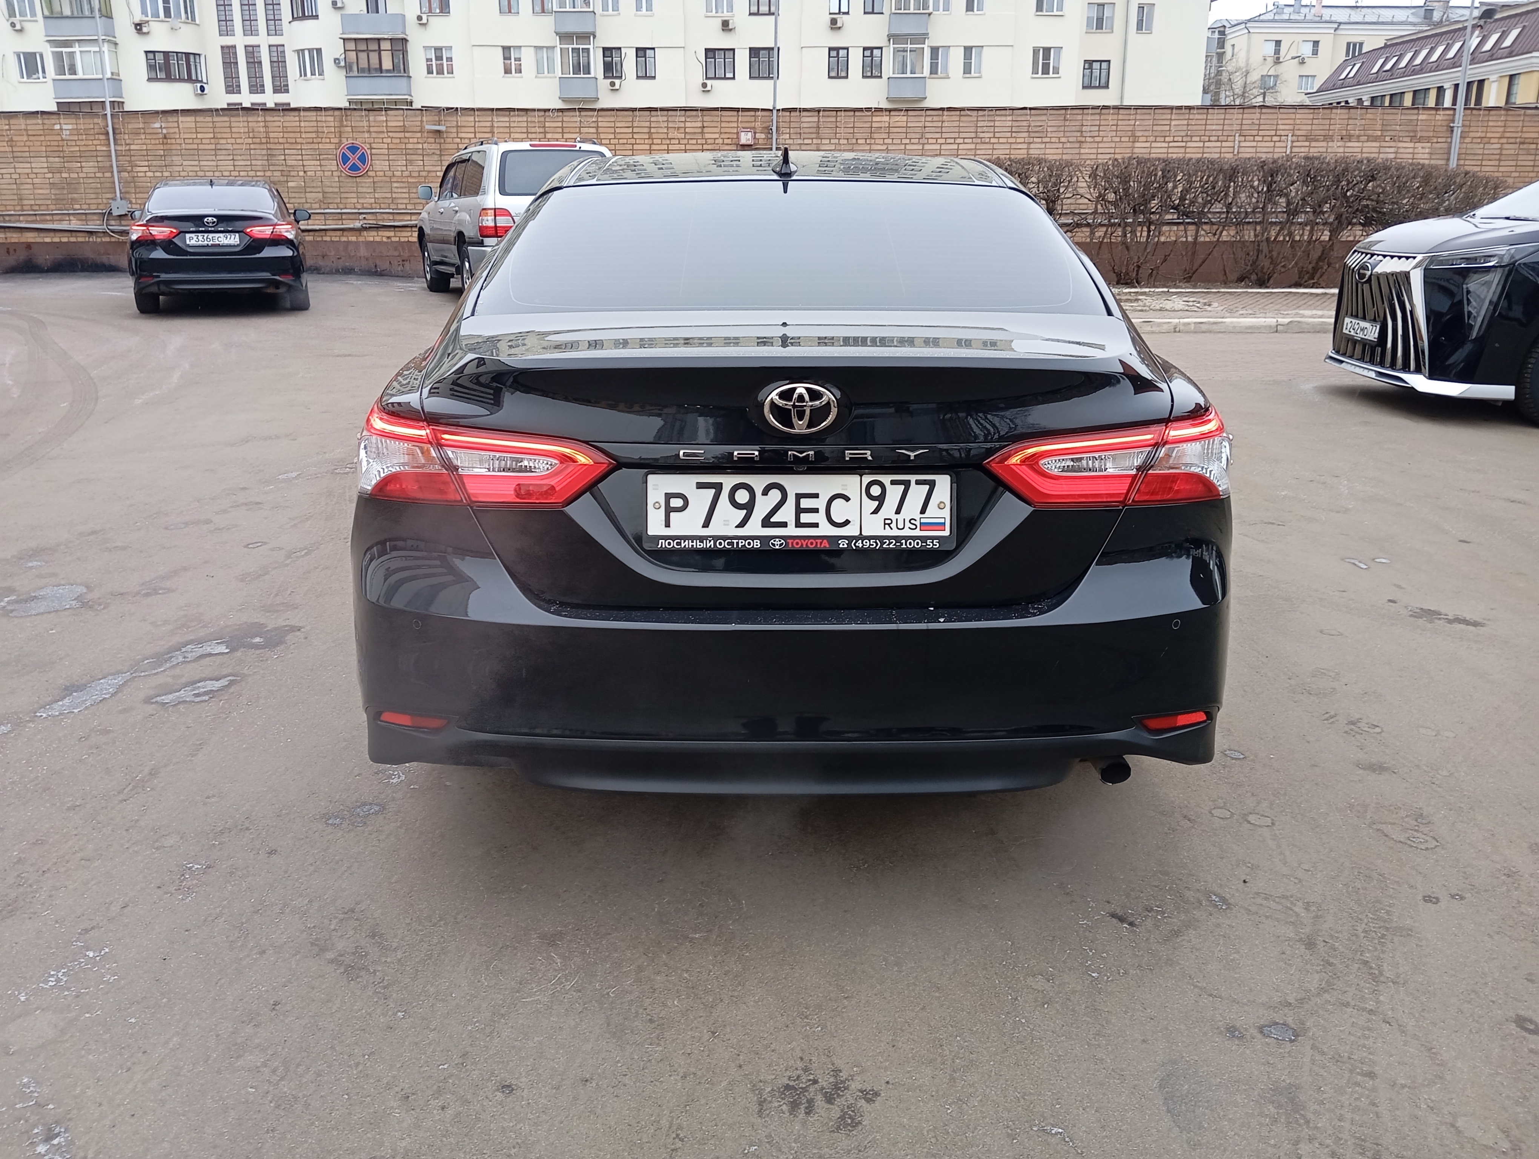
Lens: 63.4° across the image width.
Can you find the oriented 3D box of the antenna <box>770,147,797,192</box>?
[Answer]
[{"bbox_3d":[0.039,-1.089,3.274,0.070,0.075,0.165,0,17,-1],"label":"antenna"}]

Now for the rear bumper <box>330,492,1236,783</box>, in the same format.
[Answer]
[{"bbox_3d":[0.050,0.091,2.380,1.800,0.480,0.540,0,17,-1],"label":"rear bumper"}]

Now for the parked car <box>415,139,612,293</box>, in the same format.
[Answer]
[{"bbox_3d":[-3.281,-4.558,16.049,1.970,1.860,4.870,-8,19,-23],"label":"parked car"}]

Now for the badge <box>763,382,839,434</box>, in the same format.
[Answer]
[{"bbox_3d":[0.052,-0.283,2.059,0.127,0.087,0.018,0,17,-1],"label":"badge"}]

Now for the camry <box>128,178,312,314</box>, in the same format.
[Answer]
[{"bbox_3d":[-6.740,-4.132,15.380,1.920,1.450,4.880,-6,18,-20],"label":"camry"}]

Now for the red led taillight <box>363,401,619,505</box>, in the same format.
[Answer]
[{"bbox_3d":[-0.534,-0.214,2.258,0.540,0.175,0.360,0,17,-1],"label":"red led taillight"}]

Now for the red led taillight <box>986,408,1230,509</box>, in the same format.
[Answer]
[{"bbox_3d":[0.633,-0.214,2.258,0.540,0.175,0.360,0,17,-1],"label":"red led taillight"}]

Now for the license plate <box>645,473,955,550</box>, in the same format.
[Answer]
[{"bbox_3d":[0.052,-0.116,2.122,0.530,0.136,0.020,0,13,-1],"label":"license plate"}]

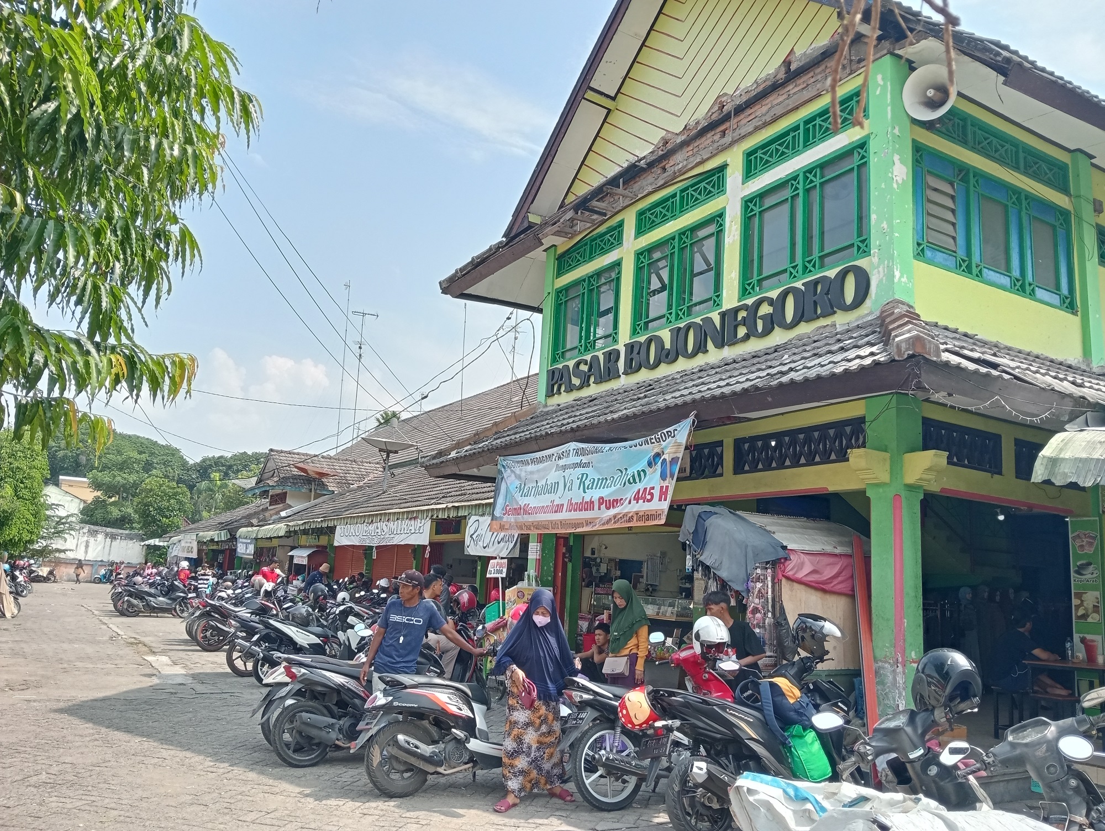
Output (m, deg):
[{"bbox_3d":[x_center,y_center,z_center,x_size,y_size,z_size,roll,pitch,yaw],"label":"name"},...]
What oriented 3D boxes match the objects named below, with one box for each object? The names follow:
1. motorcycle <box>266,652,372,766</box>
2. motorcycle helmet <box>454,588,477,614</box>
[{"bbox_3d":[-1.455,2.284,7.359,1.880,1.090,0.680,11,-14,-34],"label":"motorcycle"},{"bbox_3d":[-0.984,2.095,10.100,0.290,0.260,0.250,9,-13,-27],"label":"motorcycle helmet"}]

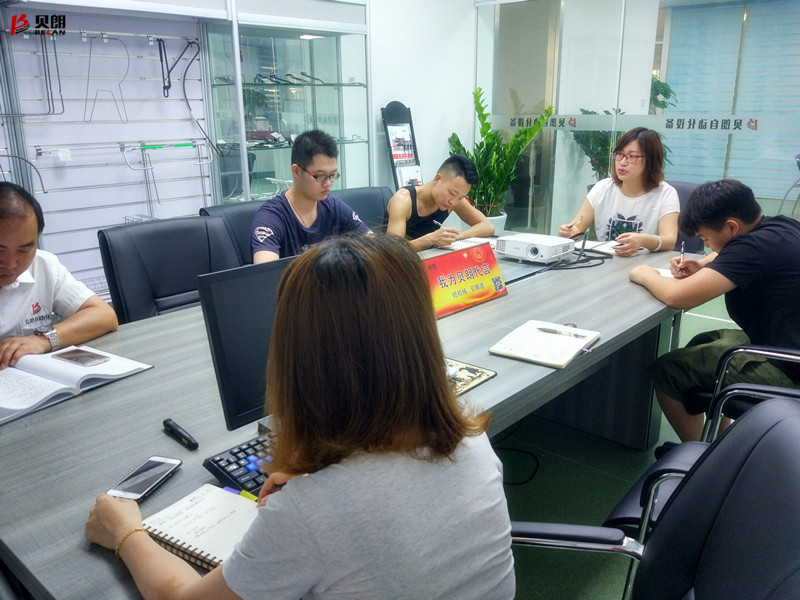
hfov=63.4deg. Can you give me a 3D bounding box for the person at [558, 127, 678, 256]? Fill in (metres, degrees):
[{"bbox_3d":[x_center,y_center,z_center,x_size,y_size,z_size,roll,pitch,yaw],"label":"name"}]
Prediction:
[{"bbox_3d":[1.128,-0.200,3.244,0.540,1.280,0.740,14,22,41],"label":"person"}]

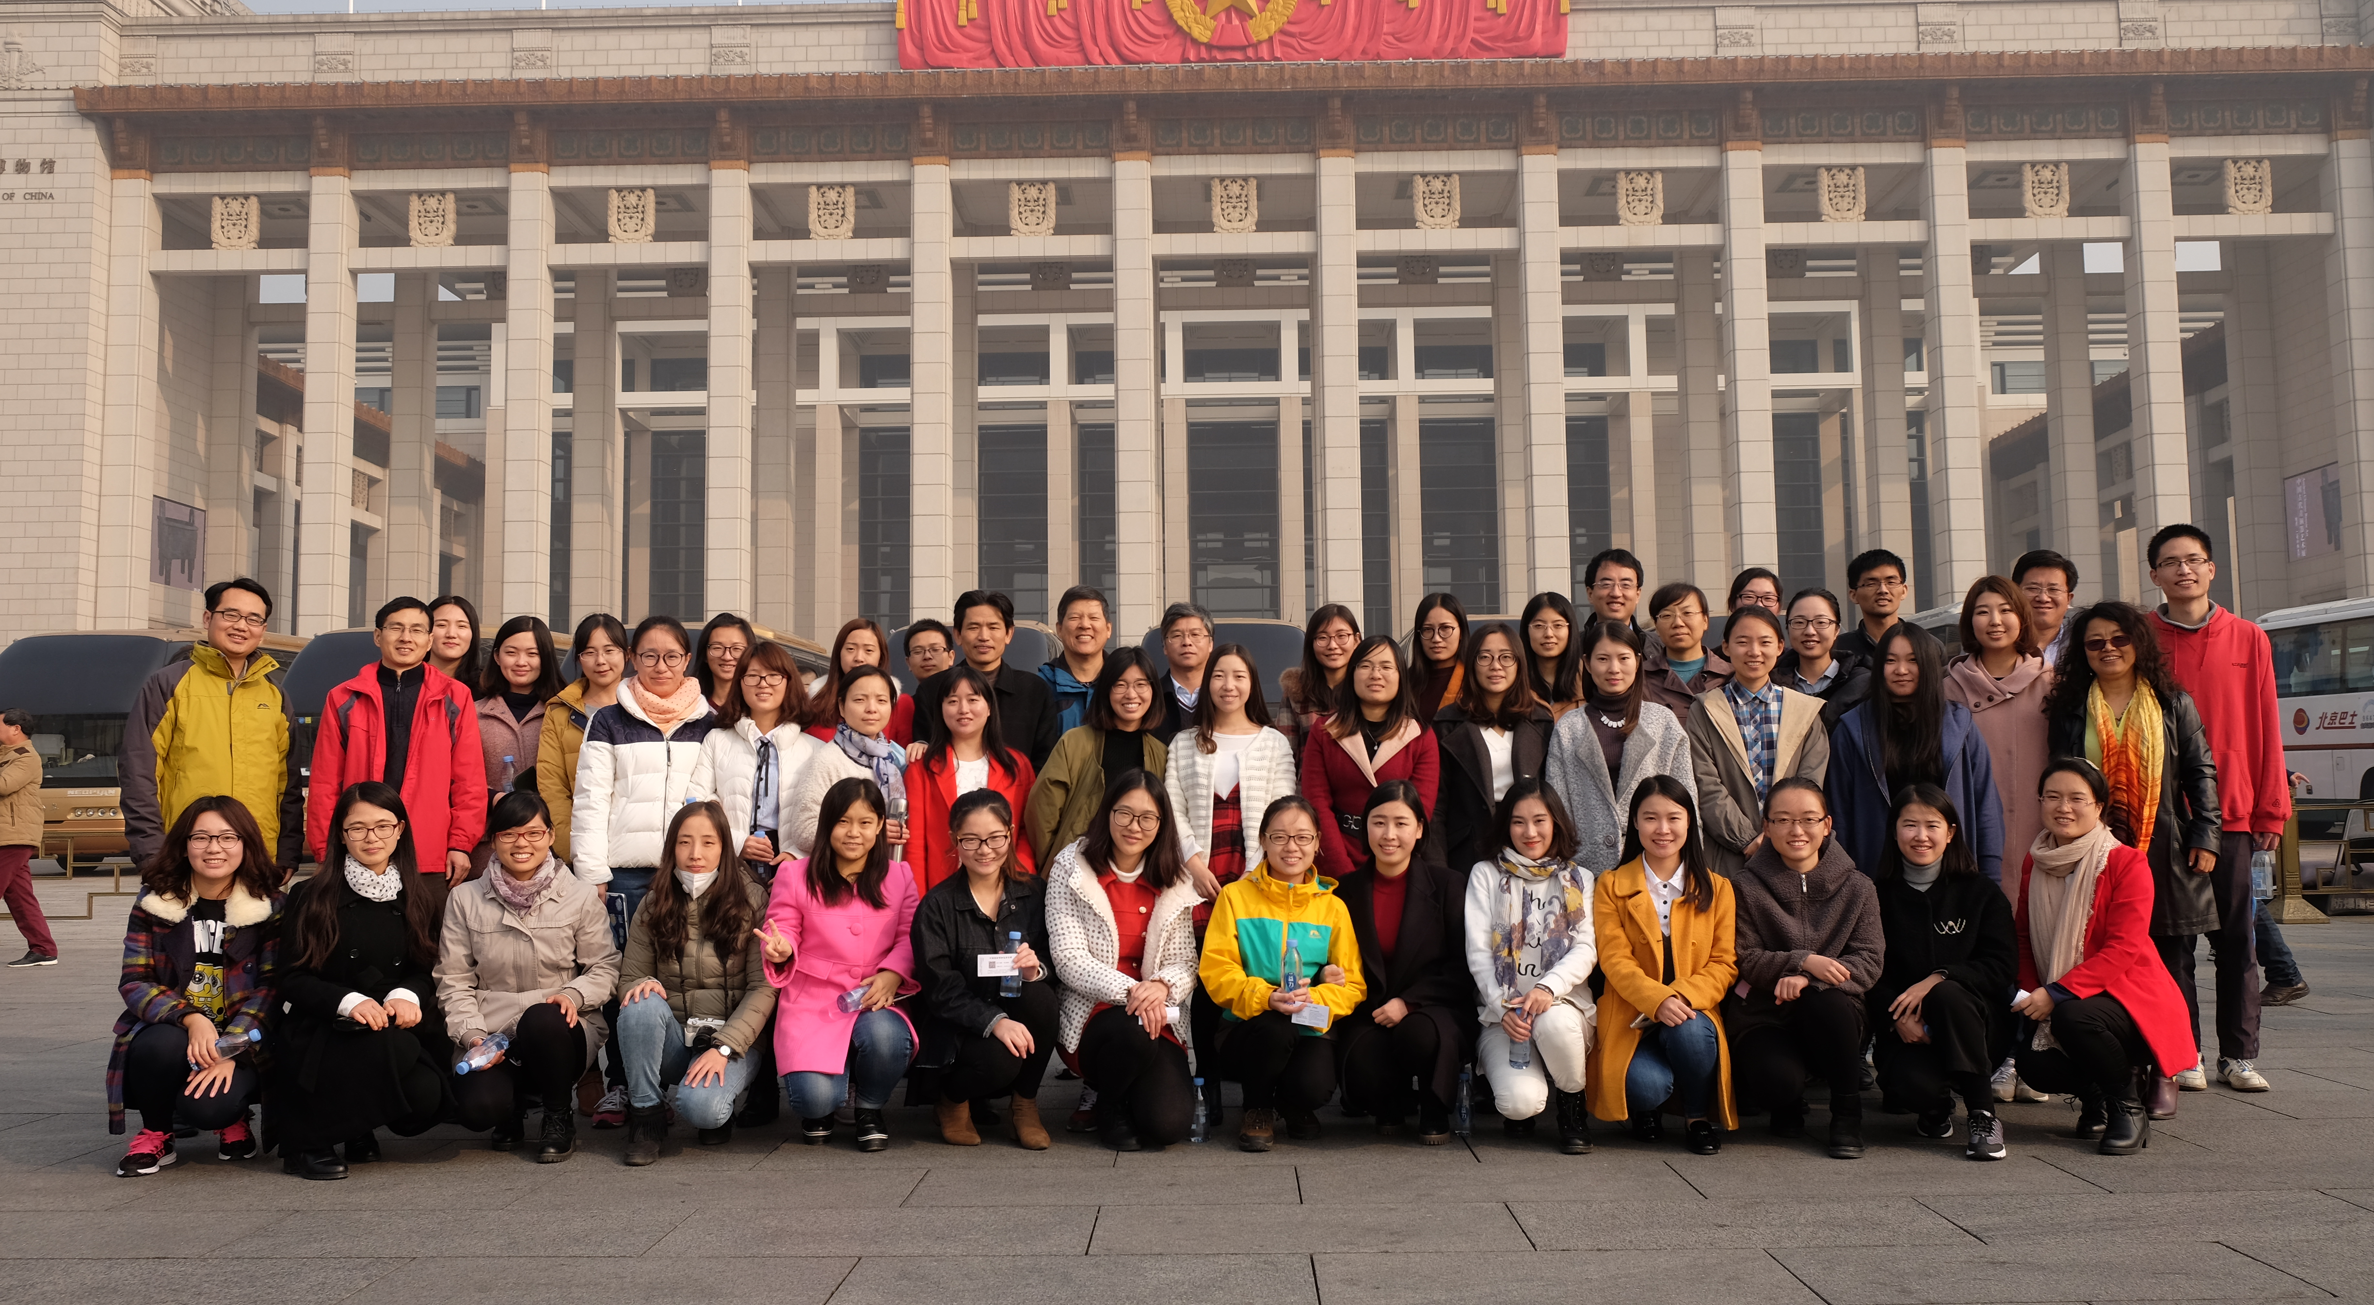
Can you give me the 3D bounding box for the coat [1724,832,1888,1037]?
[{"bbox_3d":[1.760,0.816,5.440,0.420,0.550,0.420,-1,-5,7],"label":"coat"}]

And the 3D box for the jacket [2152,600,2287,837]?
[{"bbox_3d":[3.431,0.225,6.450,0.540,0.750,0.330,-2,-5,19],"label":"jacket"}]

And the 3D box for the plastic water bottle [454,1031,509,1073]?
[{"bbox_3d":[-1.849,1.058,5.020,0.063,0.063,0.180,-2,13,15],"label":"plastic water bottle"}]

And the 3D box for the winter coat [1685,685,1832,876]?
[{"bbox_3d":[1.801,0.503,6.030,0.460,0.800,0.330,-1,-5,7],"label":"winter coat"}]

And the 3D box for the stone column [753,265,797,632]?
[{"bbox_3d":[-17.909,-5.587,83.704,1.520,25.300,1.520,-1,-5,1],"label":"stone column"}]

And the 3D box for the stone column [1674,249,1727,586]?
[{"bbox_3d":[24.939,-7.586,92.421,1.720,26.615,1.720,-1,-4,1],"label":"stone column"}]

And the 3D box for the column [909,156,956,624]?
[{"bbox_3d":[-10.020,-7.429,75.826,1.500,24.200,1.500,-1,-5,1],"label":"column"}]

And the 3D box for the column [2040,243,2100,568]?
[{"bbox_3d":[43.329,-8.073,94.061,1.600,28.790,1.600,-1,-5,1],"label":"column"}]

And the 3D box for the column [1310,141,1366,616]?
[{"bbox_3d":[7.000,-8.338,85.695,1.600,28.790,1.600,-1,-5,1],"label":"column"}]

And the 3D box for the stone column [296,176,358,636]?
[{"bbox_3d":[-39.029,-7.696,86.374,1.600,28.728,1.600,-1,-5,1],"label":"stone column"}]

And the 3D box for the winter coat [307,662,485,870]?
[{"bbox_3d":[-2.846,0.407,6.873,0.610,0.760,0.310,0,-5,-14],"label":"winter coat"}]

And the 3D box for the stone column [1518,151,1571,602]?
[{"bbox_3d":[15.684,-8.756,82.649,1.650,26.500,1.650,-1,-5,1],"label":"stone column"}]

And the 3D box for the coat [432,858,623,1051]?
[{"bbox_3d":[-1.964,0.926,5.680,0.550,0.620,0.480,1,-5,-18],"label":"coat"}]

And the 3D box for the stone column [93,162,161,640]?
[{"bbox_3d":[-48.192,-7.567,86.509,1.600,28.713,1.600,-1,-5,1],"label":"stone column"}]

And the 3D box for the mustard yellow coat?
[{"bbox_3d":[1.376,0.980,5.520,0.410,0.740,0.450,-1,-5,6],"label":"mustard yellow coat"}]

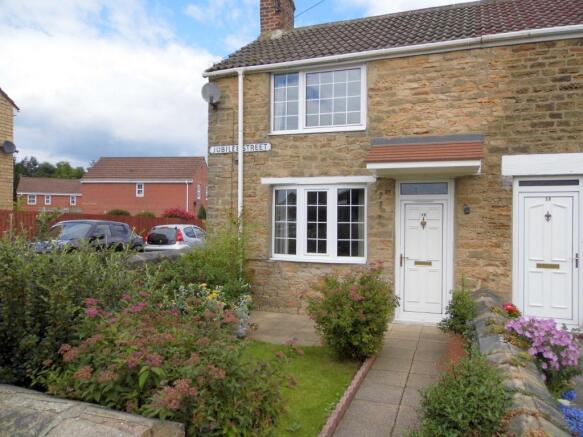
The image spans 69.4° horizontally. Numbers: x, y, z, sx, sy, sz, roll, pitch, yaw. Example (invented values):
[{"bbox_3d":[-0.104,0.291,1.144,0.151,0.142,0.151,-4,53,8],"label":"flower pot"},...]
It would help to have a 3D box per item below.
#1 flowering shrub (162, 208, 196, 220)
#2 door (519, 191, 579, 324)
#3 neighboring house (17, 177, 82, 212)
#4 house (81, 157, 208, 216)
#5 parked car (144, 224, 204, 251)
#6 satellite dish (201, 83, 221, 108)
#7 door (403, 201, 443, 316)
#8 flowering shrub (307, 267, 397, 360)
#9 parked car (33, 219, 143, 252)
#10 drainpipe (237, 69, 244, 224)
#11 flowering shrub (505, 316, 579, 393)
[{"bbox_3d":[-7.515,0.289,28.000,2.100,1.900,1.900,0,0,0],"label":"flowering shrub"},{"bbox_3d":[3.958,0.601,6.483,0.800,2.030,0.080,1,0,20],"label":"door"},{"bbox_3d":[-30.463,-1.713,55.190,8.600,6.900,7.200,0,0,-28],"label":"neighboring house"},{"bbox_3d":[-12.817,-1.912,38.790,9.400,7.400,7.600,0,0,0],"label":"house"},{"bbox_3d":[-5.000,0.948,19.152,1.660,1.430,3.750,0,0,8],"label":"parked car"},{"bbox_3d":[-1.534,-2.344,8.024,0.400,0.500,0.360,0,0,-15],"label":"satellite dish"},{"bbox_3d":[2.226,0.666,7.100,0.720,1.930,0.080,1,0,20],"label":"door"},{"bbox_3d":[0.798,1.230,5.550,1.080,1.100,1.020,1,0,20],"label":"flowering shrub"},{"bbox_3d":[-7.901,0.878,16.800,1.780,1.560,4.250,0,0,8],"label":"parked car"},{"bbox_3d":[-0.976,-0.554,8.056,0.075,4.632,0.085,1,0,20],"label":"drainpipe"},{"bbox_3d":[2.743,1.419,4.600,0.720,0.700,0.650,1,0,20],"label":"flowering shrub"}]

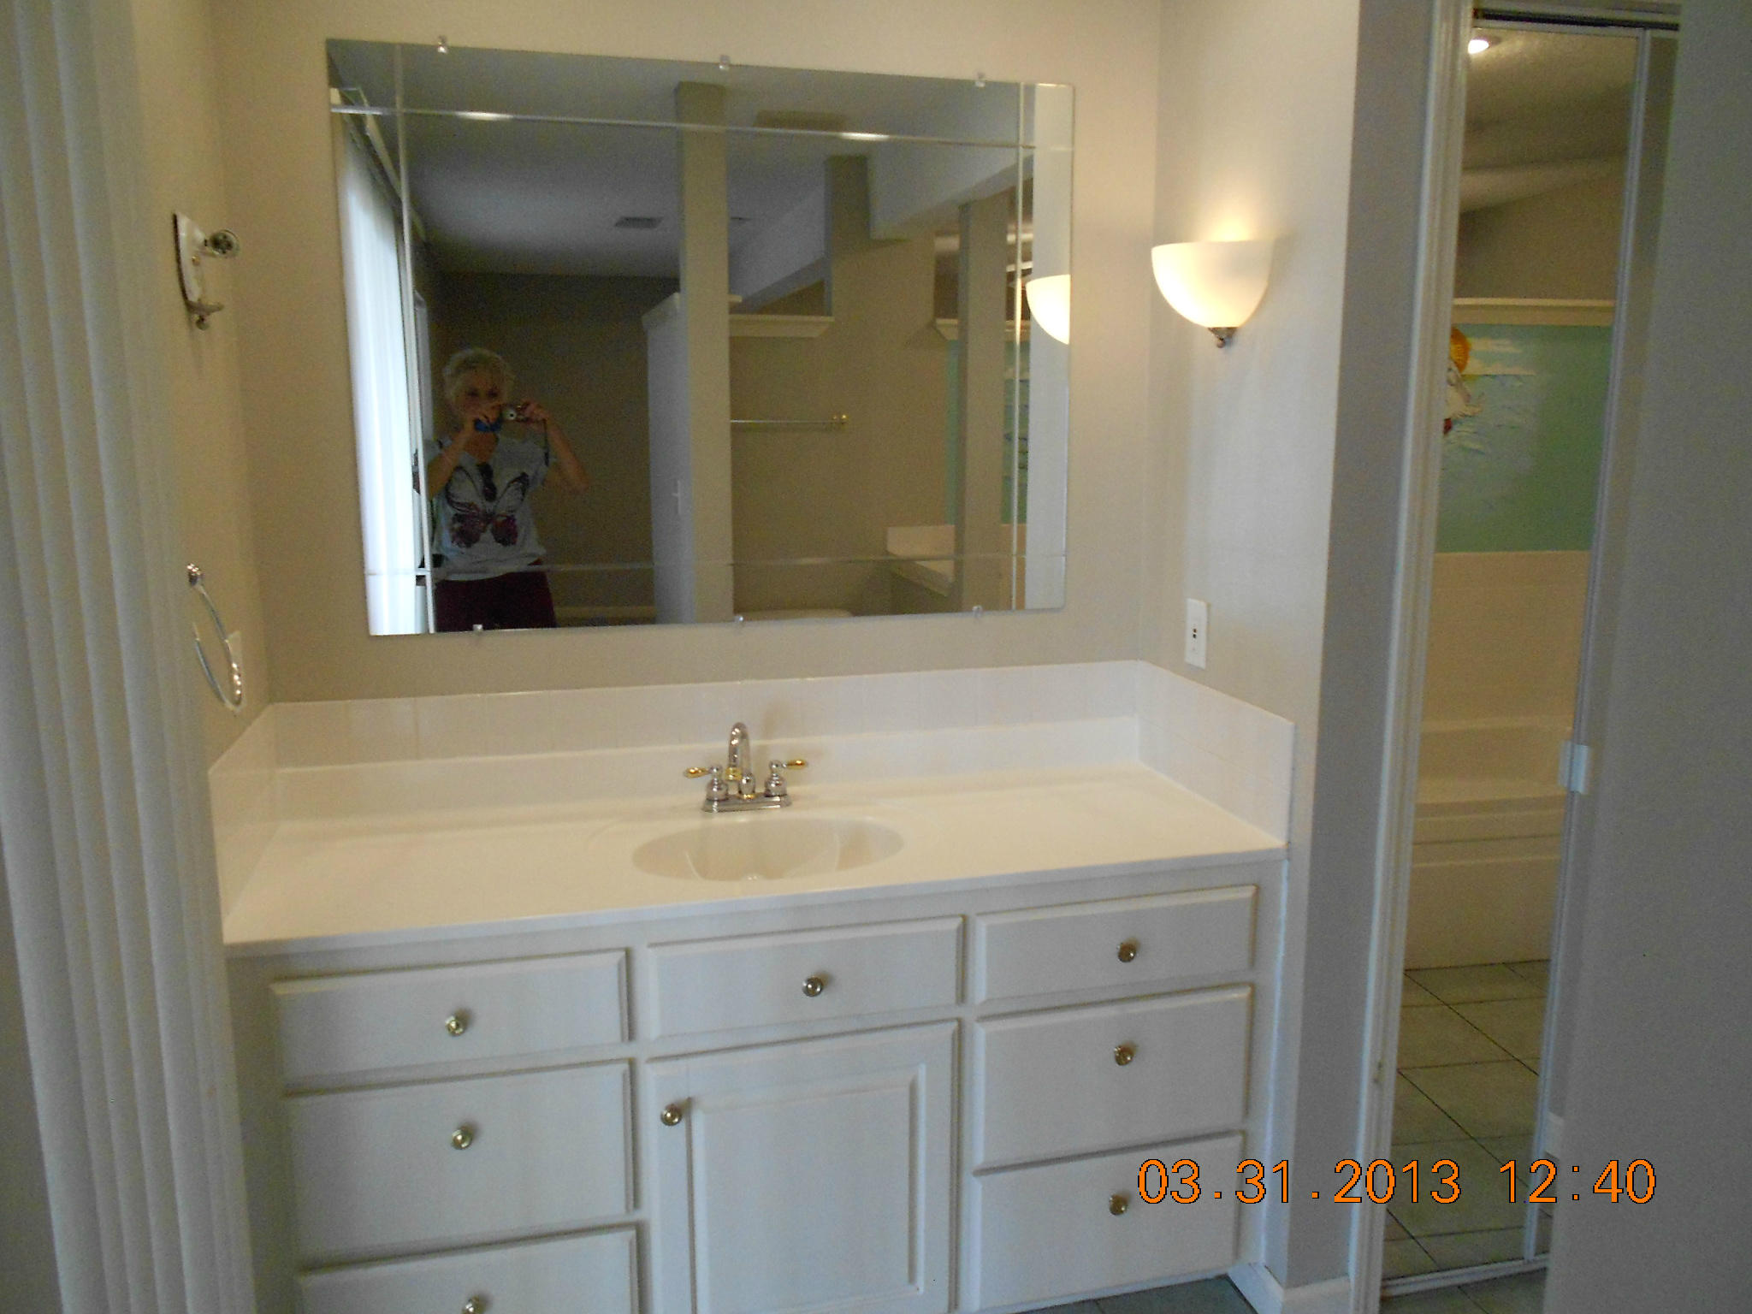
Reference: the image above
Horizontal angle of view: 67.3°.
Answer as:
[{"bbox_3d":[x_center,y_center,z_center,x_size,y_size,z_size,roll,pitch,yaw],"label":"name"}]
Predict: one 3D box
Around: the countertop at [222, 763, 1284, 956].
[{"bbox_3d":[-0.173,0.298,2.117,1.542,0.022,0.542,-3,10,-14],"label":"countertop"}]

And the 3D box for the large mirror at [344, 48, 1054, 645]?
[{"bbox_3d":[-0.242,-0.516,2.234,1.224,0.926,0.010,-3,10,-14],"label":"large mirror"}]

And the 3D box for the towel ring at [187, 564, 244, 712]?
[{"bbox_3d":[-0.821,-0.024,1.604,0.071,0.185,0.166,-3,10,-14],"label":"towel ring"}]

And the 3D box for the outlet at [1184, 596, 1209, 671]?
[{"bbox_3d":[0.557,-0.041,2.298,0.008,0.114,0.071,-3,10,-14],"label":"outlet"}]

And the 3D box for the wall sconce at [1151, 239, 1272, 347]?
[{"bbox_3d":[0.512,-0.580,2.118,0.128,0.156,0.249,-3,10,-14],"label":"wall sconce"}]

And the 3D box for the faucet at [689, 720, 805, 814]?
[{"bbox_3d":[-0.210,0.186,2.233,0.212,0.157,0.149,-3,10,-14],"label":"faucet"}]

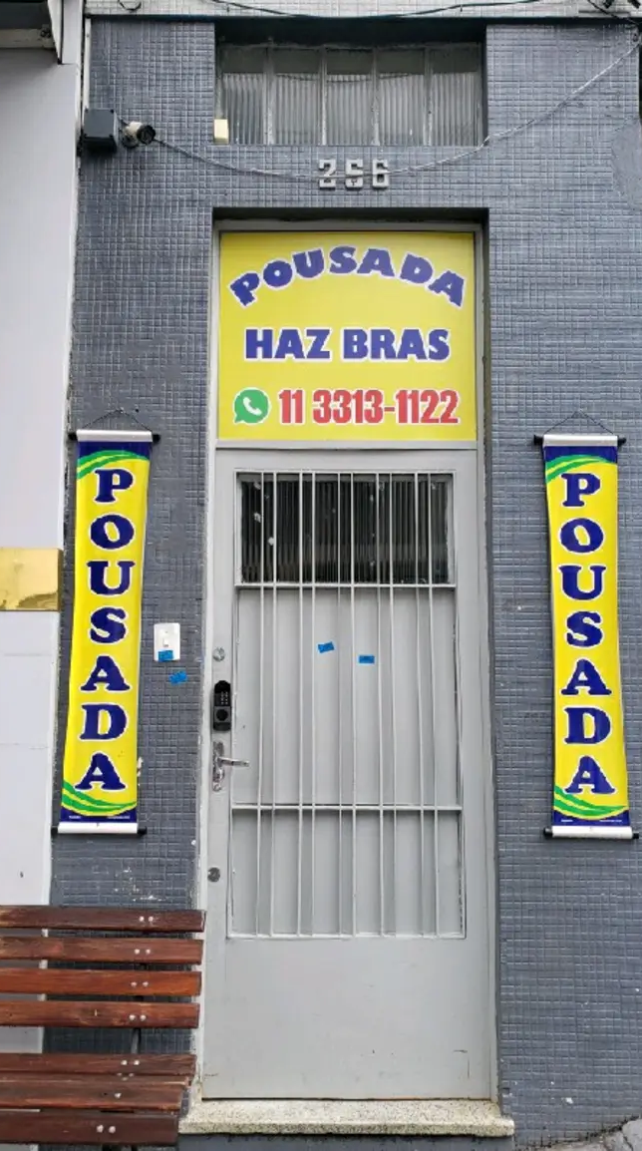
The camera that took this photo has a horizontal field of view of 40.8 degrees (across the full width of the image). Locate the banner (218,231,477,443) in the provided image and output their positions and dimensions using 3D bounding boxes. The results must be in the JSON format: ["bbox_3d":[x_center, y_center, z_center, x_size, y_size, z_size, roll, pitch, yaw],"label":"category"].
[{"bbox_3d":[0.090,-0.840,3.015,0.895,0.762,0.020,0,-7,0],"label":"banner"}]

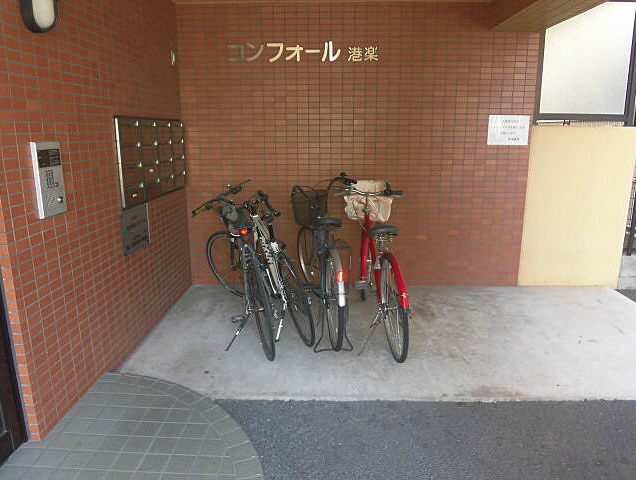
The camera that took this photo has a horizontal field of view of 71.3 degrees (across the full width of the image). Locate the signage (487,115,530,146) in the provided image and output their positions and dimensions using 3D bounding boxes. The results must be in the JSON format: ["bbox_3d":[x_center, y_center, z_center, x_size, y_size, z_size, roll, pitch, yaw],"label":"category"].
[{"bbox_3d":[1.705,-0.973,3.956,0.364,0.257,0.010,0,11,1],"label":"signage"}]

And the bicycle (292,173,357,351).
[{"bbox_3d":[0.078,0.066,3.299,0.535,1.090,1.730,-1,11,-7],"label":"bicycle"}]

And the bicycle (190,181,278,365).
[{"bbox_3d":[-0.584,0.134,3.103,0.530,1.030,1.685,-3,11,-16],"label":"bicycle"}]

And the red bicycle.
[{"bbox_3d":[0.379,0.114,3.198,0.515,1.035,1.820,-1,11,-4],"label":"red bicycle"}]

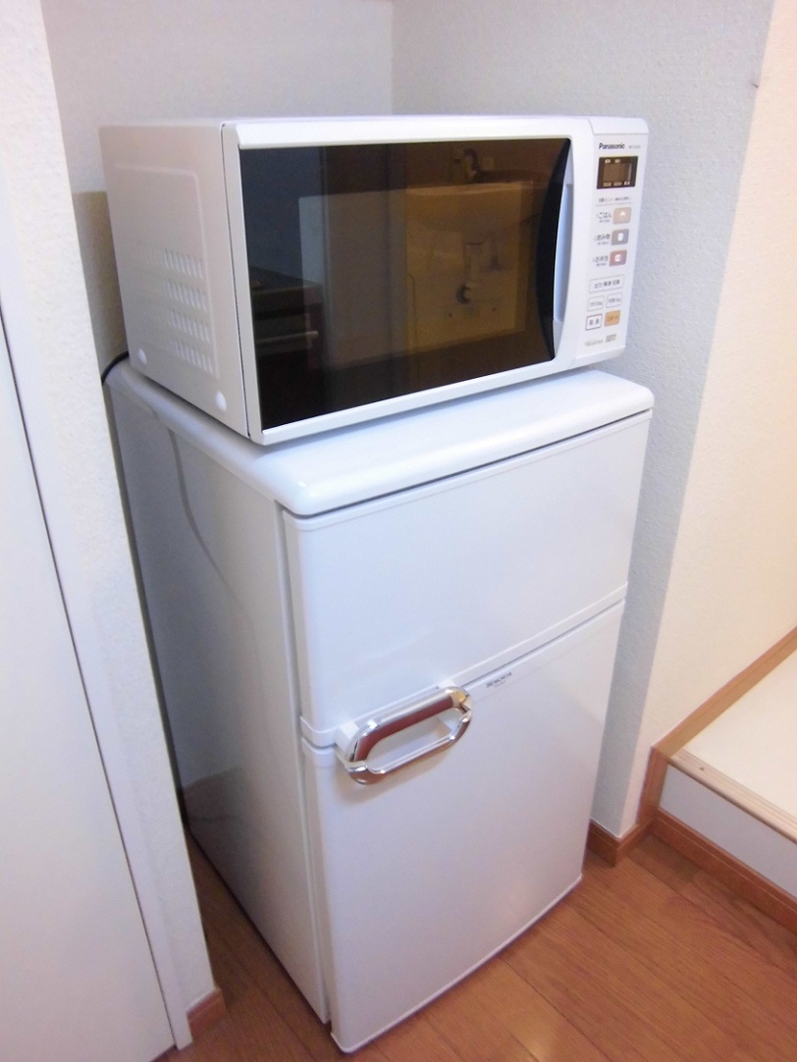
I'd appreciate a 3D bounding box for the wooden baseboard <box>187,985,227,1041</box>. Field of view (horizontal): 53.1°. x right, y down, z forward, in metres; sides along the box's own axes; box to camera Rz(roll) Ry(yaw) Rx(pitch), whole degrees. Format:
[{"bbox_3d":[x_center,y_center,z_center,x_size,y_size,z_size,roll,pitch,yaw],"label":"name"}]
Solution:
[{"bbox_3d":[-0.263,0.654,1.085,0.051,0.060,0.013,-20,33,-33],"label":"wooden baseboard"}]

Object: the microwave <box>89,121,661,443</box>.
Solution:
[{"bbox_3d":[-0.022,-0.305,0.883,0.477,0.264,0.324,-19,33,-31],"label":"microwave"}]

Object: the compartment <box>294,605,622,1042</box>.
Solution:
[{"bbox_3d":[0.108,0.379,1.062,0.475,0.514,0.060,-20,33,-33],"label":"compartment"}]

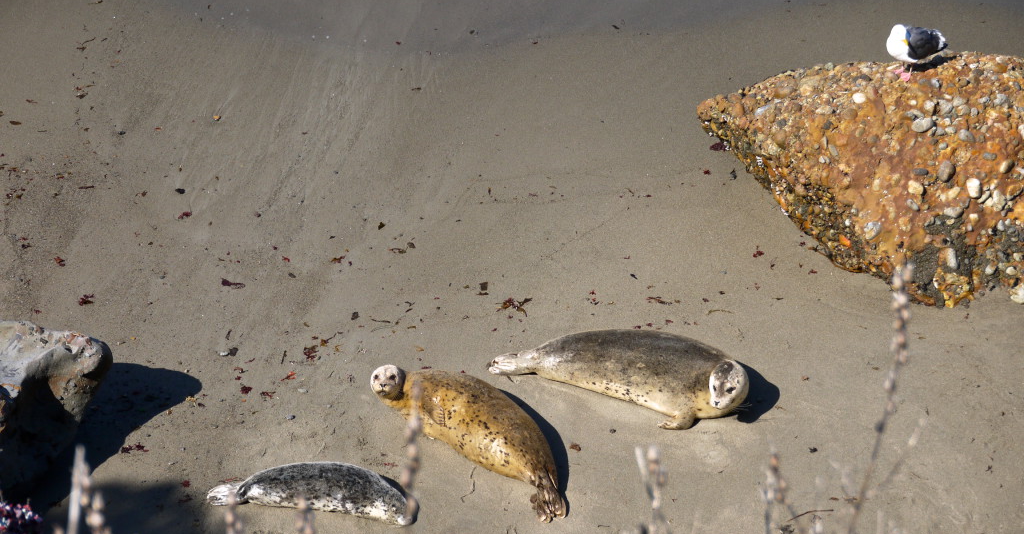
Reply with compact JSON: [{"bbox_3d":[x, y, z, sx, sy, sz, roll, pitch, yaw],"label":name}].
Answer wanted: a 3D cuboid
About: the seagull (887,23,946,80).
[{"bbox_3d":[2.730,-1.427,16.604,0.460,0.370,0.190,-20,40,-26],"label":"seagull"}]

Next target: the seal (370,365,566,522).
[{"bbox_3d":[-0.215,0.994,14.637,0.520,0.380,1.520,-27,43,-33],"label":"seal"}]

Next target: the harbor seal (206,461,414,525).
[{"bbox_3d":[-1.160,1.295,14.286,1.220,0.290,0.360,6,35,8],"label":"harbor seal"}]

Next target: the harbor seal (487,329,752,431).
[{"bbox_3d":[0.625,0.643,15.112,1.640,0.410,0.540,9,36,12],"label":"harbor seal"}]

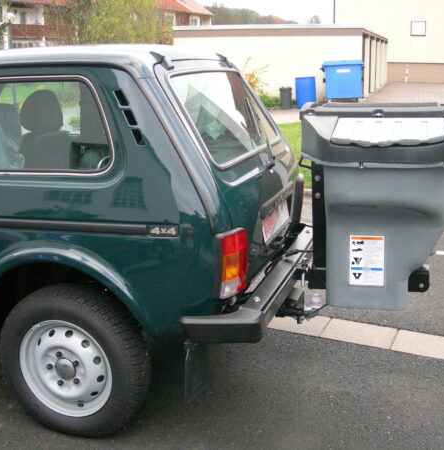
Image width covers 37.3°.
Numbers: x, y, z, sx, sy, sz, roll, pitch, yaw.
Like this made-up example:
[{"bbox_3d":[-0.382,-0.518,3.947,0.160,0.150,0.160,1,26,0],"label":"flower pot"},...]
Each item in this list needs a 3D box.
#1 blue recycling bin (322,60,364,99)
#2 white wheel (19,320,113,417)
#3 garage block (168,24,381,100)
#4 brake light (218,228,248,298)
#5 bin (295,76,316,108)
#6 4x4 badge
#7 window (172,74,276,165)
[{"bbox_3d":[4.042,-4.729,21.529,1.360,1.360,1.050,2,15,16],"label":"blue recycling bin"},{"bbox_3d":[-0.641,0.594,2.827,0.440,0.440,0.130,3,15,18],"label":"white wheel"},{"bbox_3d":[3.820,-7.706,31.203,7.000,2.550,15.200,2,15,16],"label":"garage block"},{"bbox_3d":[0.048,0.146,2.491,0.085,0.245,0.175,3,15,18],"label":"brake light"},{"bbox_3d":[2.468,-3.893,19.400,0.600,0.950,0.600,2,15,16],"label":"bin"},{"bbox_3d":[-0.215,0.027,2.434,0.125,0.047,0.010,3,15,18],"label":"4x4 badge"},{"bbox_3d":[0.060,-0.531,3.060,0.050,0.420,1.050,-33,2,23],"label":"window"}]

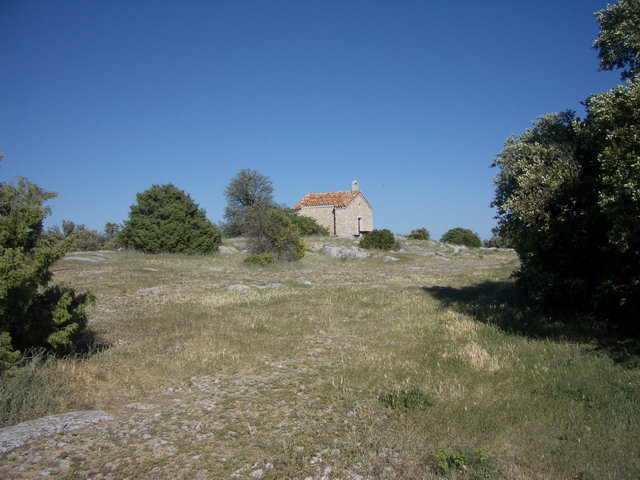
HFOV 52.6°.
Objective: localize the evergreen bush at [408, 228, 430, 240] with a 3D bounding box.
[{"bbox_3d":[10.148,-0.561,66.000,2.210,1.224,2.100,-1,0,9],"label":"evergreen bush"}]

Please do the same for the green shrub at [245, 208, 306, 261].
[{"bbox_3d":[-2.689,-0.309,40.000,3.653,3.153,3.288,-1,0,-4],"label":"green shrub"}]

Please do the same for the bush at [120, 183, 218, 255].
[{"bbox_3d":[-11.358,-1.552,49.000,7.682,5.301,7.298,-1,0,-13],"label":"bush"}]

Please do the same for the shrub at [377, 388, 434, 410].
[{"bbox_3d":[0.815,1.494,6.100,0.520,0.192,0.468,-1,0,8],"label":"shrub"}]

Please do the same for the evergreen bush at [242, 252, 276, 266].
[{"bbox_3d":[-3.506,1.130,37.500,1.827,0.811,1.644,-1,0,-5],"label":"evergreen bush"}]

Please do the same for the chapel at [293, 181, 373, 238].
[{"bbox_3d":[1.524,-3.196,69.444,6.422,5.868,5.726,-1,0,34],"label":"chapel"}]

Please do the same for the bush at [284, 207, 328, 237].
[{"bbox_3d":[-1.576,-1.576,60.000,4.841,2.689,4.356,-1,0,-2],"label":"bush"}]

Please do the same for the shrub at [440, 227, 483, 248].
[{"bbox_3d":[13.557,-0.240,62.000,3.964,2.108,3.766,-1,0,12],"label":"shrub"}]

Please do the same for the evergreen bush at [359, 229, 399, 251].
[{"bbox_3d":[4.791,-0.041,53.000,3.227,1.802,3.066,-1,0,5],"label":"evergreen bush"}]

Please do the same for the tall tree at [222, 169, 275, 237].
[{"bbox_3d":[-6.851,-3.497,62.000,5.096,6.707,4.841,-1,0,-6],"label":"tall tree"}]

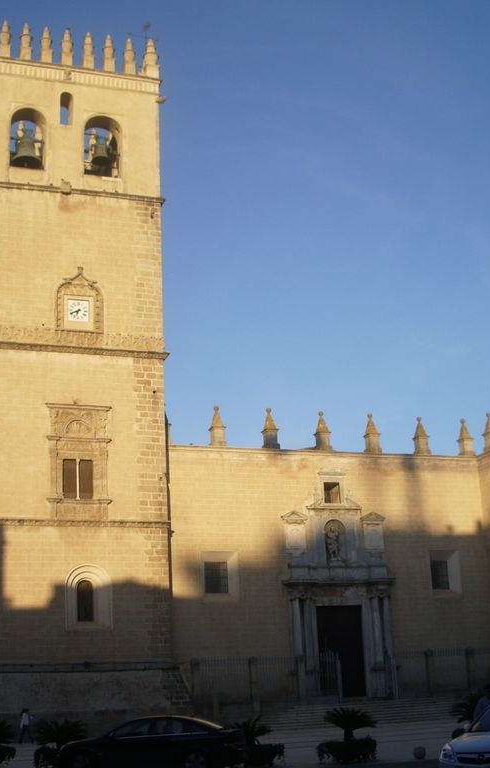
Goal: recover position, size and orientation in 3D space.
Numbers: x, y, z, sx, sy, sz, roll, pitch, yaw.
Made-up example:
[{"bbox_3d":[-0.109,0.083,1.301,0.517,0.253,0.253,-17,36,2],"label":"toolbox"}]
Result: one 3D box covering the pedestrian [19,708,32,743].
[{"bbox_3d":[-10.218,15.909,48.427,0.700,1.660,0.550,3,-18,-19],"label":"pedestrian"}]

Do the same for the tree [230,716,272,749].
[{"bbox_3d":[0.169,9.048,26.958,1.200,0.870,1.200,-2,-17,-1],"label":"tree"}]

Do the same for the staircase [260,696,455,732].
[{"bbox_3d":[6.953,17.083,54.102,13.500,1.400,3.500,3,-18,-19],"label":"staircase"}]

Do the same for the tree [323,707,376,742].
[{"bbox_3d":[2.863,9.266,28.094,1.400,0.950,1.400,-2,-17,-1],"label":"tree"}]

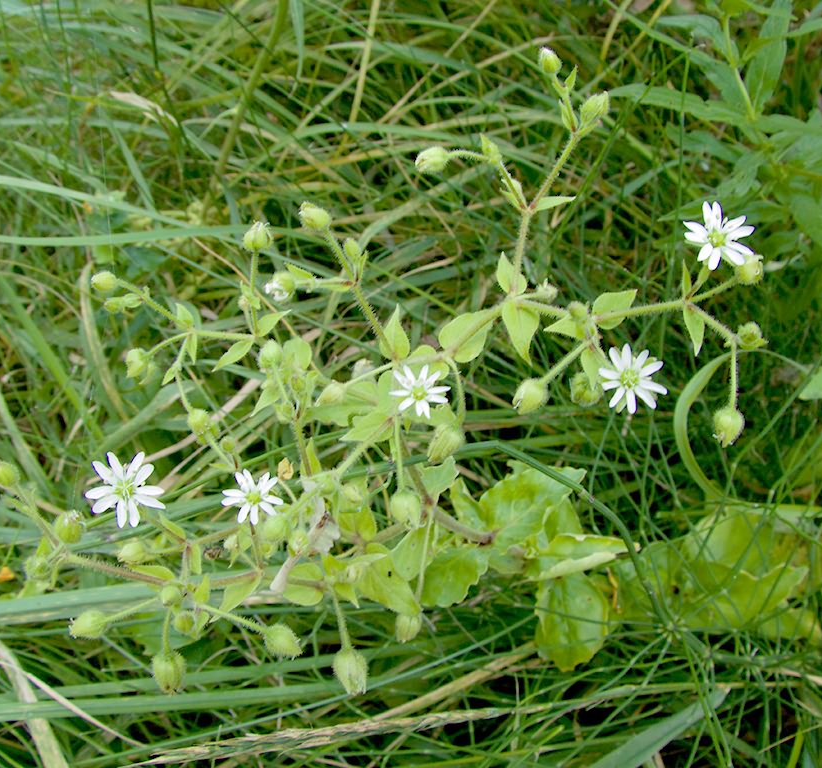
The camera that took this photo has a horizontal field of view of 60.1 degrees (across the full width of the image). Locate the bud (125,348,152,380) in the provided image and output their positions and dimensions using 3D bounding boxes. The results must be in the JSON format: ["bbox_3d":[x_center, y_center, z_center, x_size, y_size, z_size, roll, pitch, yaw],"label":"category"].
[{"bbox_3d":[-0.092,-0.007,0.239,0.008,0.010,0.008,0,41,0],"label":"bud"}]

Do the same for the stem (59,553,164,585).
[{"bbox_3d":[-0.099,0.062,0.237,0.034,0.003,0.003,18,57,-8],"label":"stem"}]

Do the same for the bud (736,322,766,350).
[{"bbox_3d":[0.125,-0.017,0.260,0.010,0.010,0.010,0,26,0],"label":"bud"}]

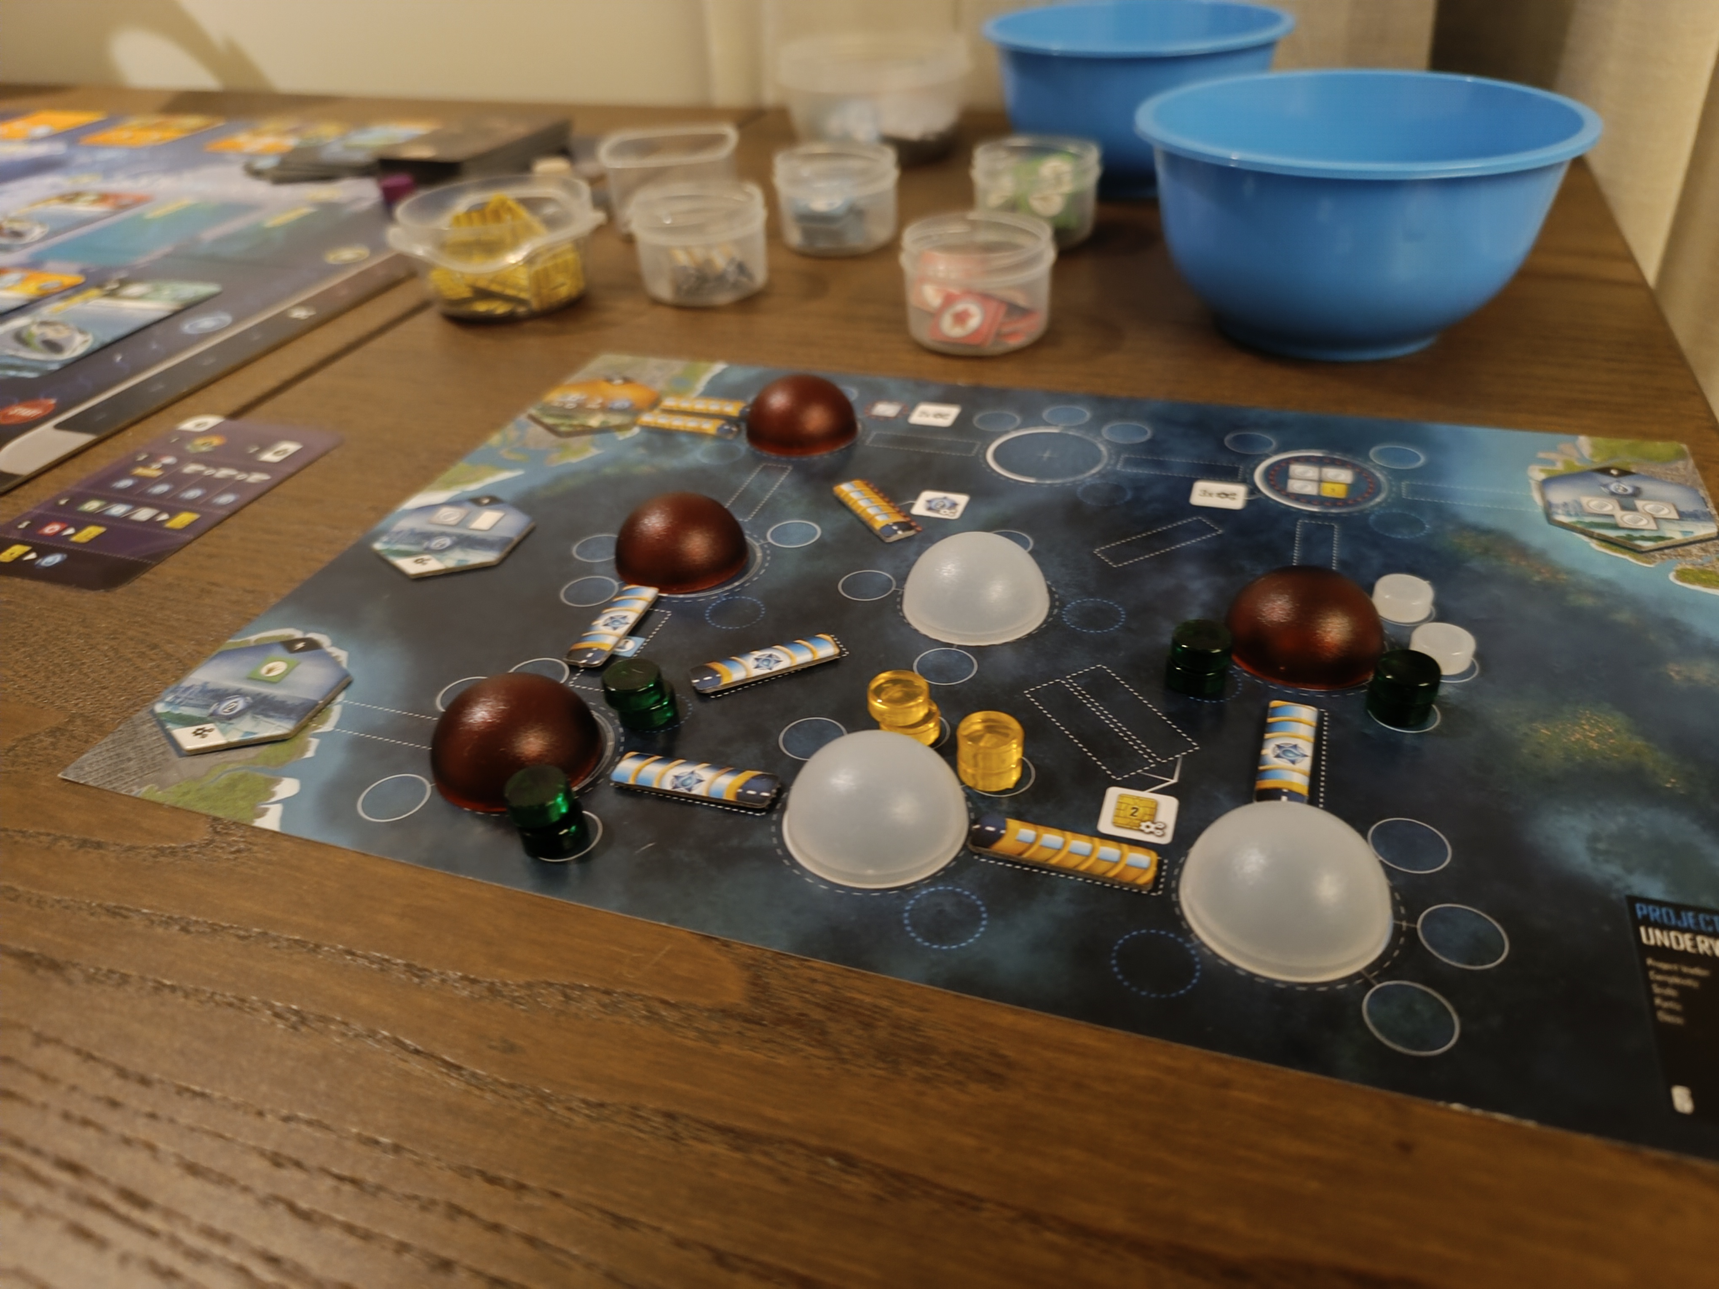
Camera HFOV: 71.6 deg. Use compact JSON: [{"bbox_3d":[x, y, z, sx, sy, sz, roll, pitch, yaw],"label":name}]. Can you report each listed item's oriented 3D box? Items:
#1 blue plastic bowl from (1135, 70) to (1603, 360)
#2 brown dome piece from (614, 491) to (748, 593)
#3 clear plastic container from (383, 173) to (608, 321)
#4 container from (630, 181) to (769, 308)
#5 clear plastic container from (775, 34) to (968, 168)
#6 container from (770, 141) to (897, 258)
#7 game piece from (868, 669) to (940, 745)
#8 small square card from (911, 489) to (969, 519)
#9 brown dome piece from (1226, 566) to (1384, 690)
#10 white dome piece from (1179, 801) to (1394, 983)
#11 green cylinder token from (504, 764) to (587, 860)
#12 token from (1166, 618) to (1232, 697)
[{"bbox_3d":[0.144,-0.127,0.358,0.123,0.060,0.123,9,36,17],"label":"blue plastic bowl"},{"bbox_3d":[-0.043,-0.027,0.280,0.032,0.015,0.032,-10,36,-8],"label":"brown dome piece"},{"bbox_3d":[-0.125,-0.140,0.423,0.075,0.034,0.068,-10,35,-10],"label":"clear plastic container"},{"bbox_3d":[-0.056,-0.143,0.424,0.048,0.031,0.048,-2,35,2],"label":"container"},{"bbox_3d":[0.008,-0.267,0.584,0.092,0.043,0.092,-3,36,2],"label":"clear plastic container"},{"bbox_3d":[-0.009,-0.173,0.466,0.049,0.032,0.049,-3,36,0],"label":"container"},{"bbox_3d":[0.008,0.012,0.213,0.012,0.010,0.010,6,36,13],"label":"game piece"},{"bbox_3d":[0.020,-0.035,0.297,0.012,0.001,0.013,9,38,17],"label":"small square card"},{"bbox_3d":[0.091,-0.007,0.241,0.031,0.016,0.031,-3,36,0],"label":"brown dome piece"},{"bbox_3d":[0.066,0.034,0.183,0.032,0.015,0.032,12,39,21],"label":"white dome piece"},{"bbox_3d":[-0.054,0.029,0.207,0.011,0.010,0.014,-28,43,-31],"label":"green cylinder token"},{"bbox_3d":[0.067,0.002,0.235,0.011,0.010,0.013,15,39,23],"label":"token"}]

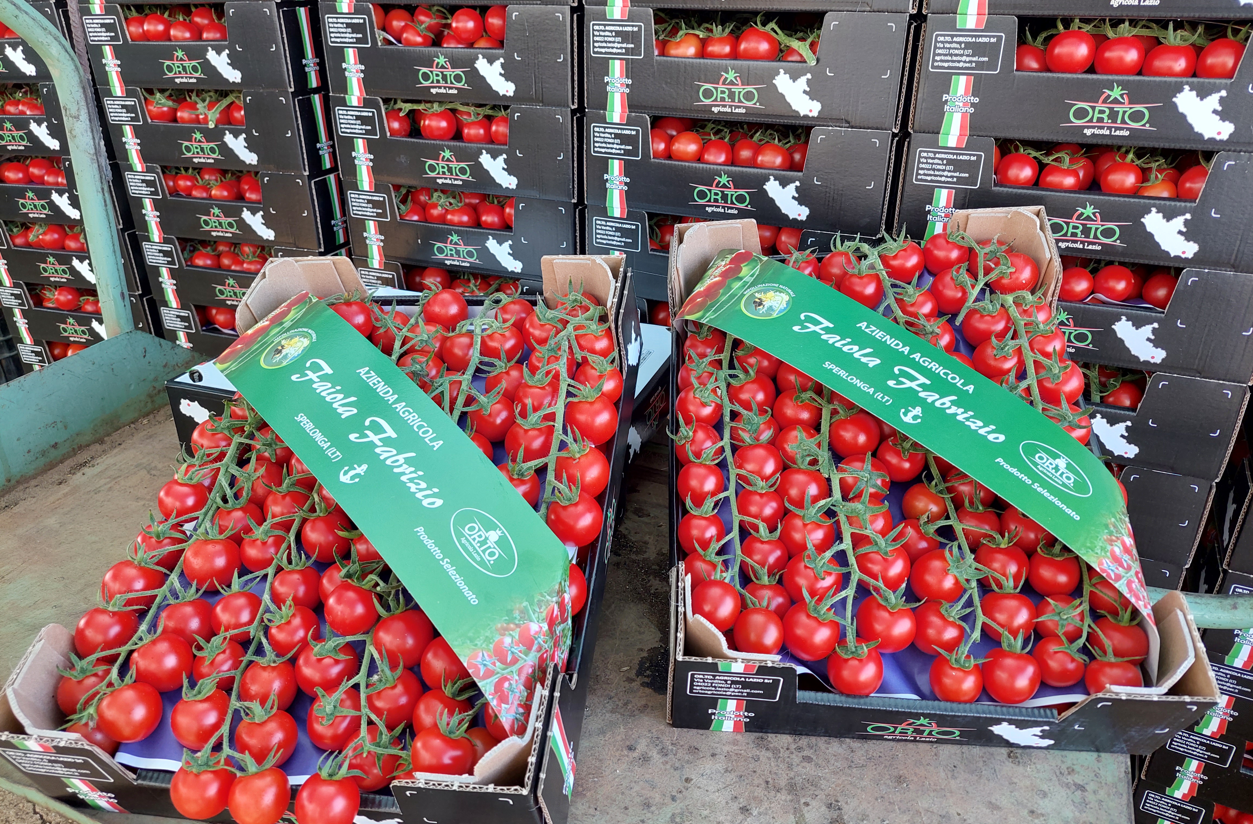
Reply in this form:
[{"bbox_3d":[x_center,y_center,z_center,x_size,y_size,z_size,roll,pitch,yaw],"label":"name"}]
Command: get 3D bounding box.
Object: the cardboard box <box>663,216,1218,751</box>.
[{"bbox_3d":[0.190,0.023,0.649,0.300,0.100,0.400,1,52,5],"label":"cardboard box"}]

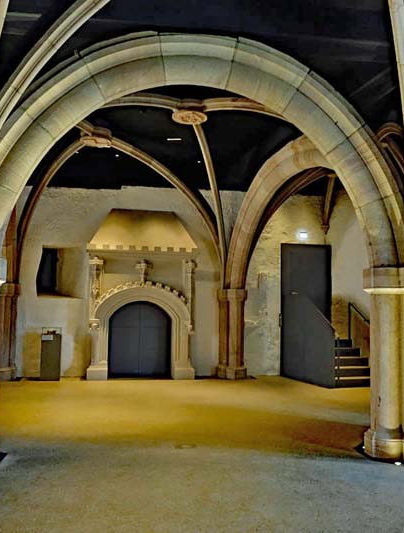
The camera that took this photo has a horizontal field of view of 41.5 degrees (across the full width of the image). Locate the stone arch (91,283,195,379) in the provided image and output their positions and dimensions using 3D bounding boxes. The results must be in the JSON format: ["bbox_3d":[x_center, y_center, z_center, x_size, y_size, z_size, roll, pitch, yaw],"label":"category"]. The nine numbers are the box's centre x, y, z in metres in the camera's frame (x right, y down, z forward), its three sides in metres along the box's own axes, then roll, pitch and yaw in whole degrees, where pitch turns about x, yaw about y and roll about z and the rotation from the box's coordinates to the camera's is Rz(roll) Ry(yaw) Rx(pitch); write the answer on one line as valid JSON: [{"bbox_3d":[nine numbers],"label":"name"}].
[{"bbox_3d":[-1.287,1.394,11.695,2.270,2.100,0.420,2,-5,-12],"label":"stone arch"}]

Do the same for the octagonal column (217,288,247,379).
[{"bbox_3d":[0.661,1.507,11.900,0.640,1.980,0.580,2,-5,-14],"label":"octagonal column"}]

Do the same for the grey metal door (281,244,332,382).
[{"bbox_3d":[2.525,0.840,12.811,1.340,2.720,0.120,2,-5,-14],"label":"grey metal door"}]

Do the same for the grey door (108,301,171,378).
[{"bbox_3d":[-1.321,1.612,11.668,1.370,1.660,0.280,2,-5,-12],"label":"grey door"}]

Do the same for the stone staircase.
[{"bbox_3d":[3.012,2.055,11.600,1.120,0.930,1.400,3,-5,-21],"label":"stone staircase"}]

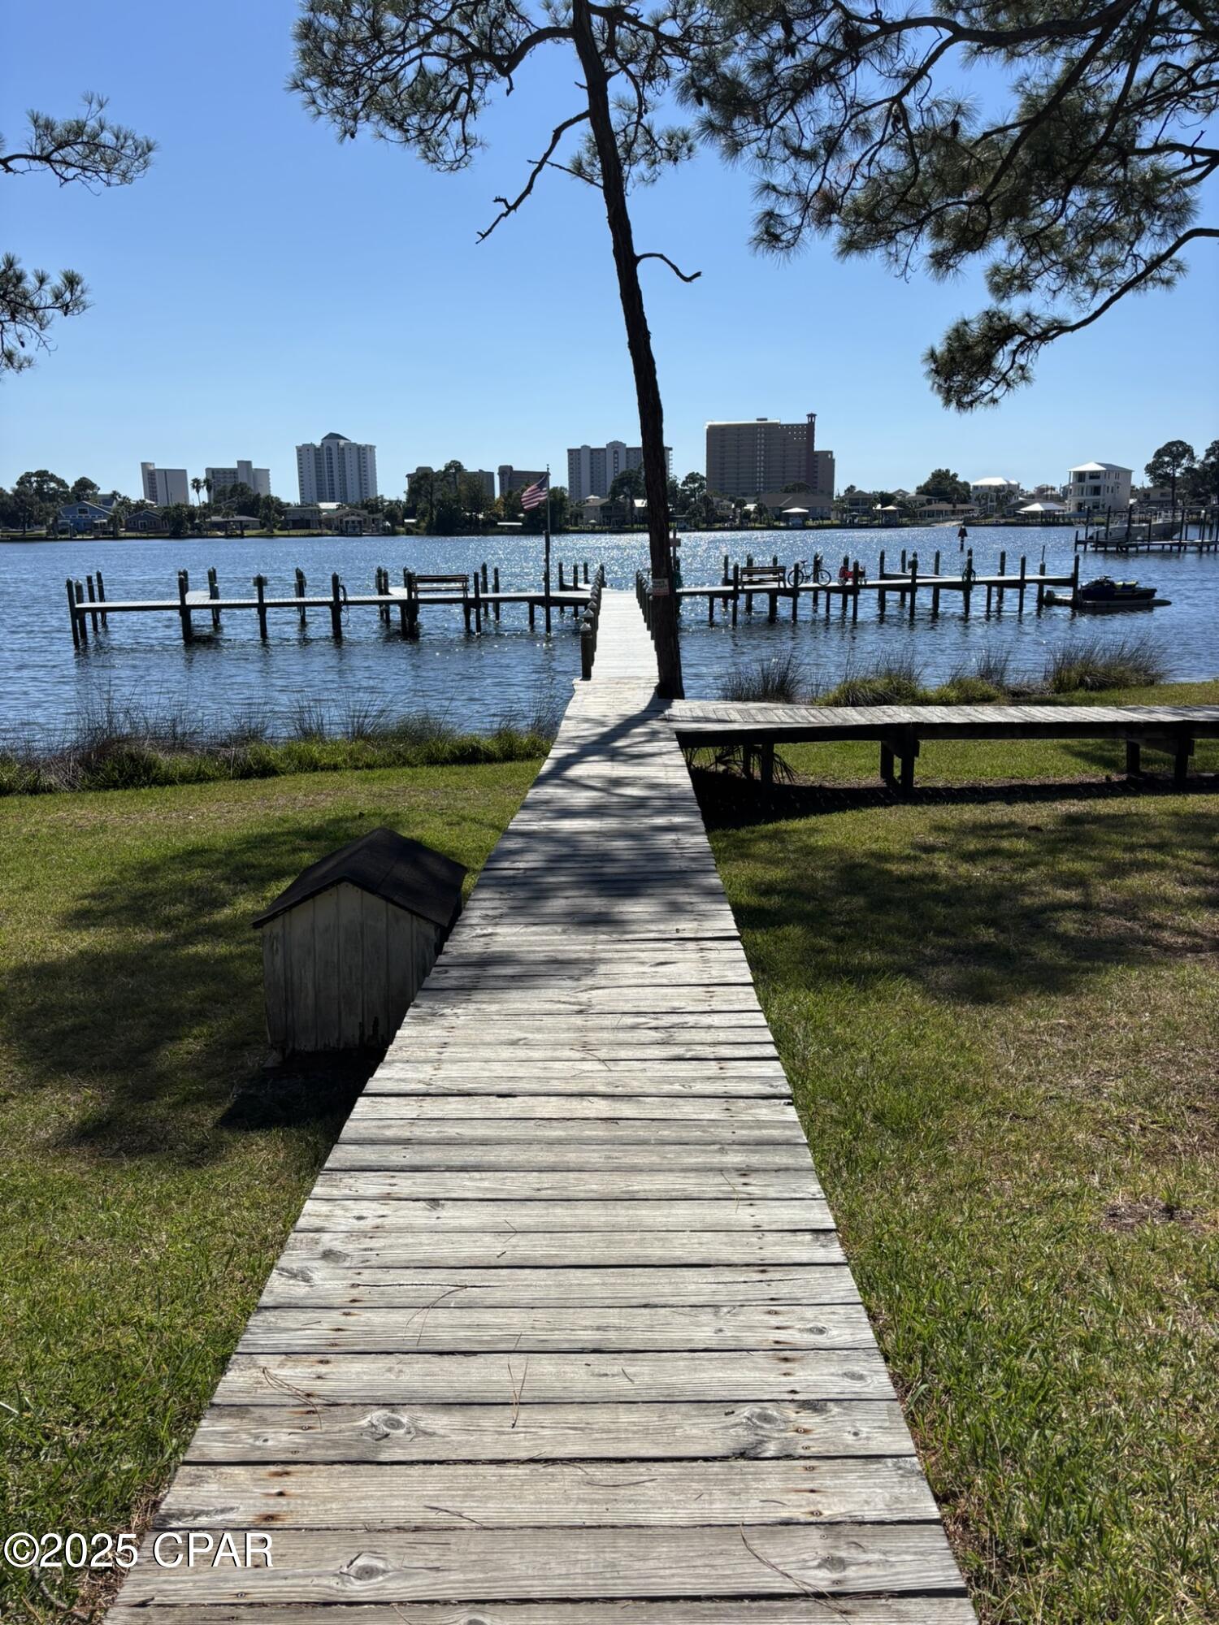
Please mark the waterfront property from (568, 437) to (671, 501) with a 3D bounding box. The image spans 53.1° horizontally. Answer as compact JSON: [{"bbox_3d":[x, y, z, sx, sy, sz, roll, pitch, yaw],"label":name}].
[{"bbox_3d":[7.199,-214.598,785.000,65.754,43.150,18.000,3,14,14],"label":"waterfront property"}]

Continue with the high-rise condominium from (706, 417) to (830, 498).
[{"bbox_3d":[90.470,-196.018,690.000,69.772,50.503,22.000,2,14,12],"label":"high-rise condominium"}]

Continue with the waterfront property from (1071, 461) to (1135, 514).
[{"bbox_3d":[116.637,-77.128,290.000,8.364,11.563,16.728,11,18,41],"label":"waterfront property"}]

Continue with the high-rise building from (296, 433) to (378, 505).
[{"bbox_3d":[-195.844,-242.333,880.000,48.703,56.615,25.000,2,14,10],"label":"high-rise building"}]

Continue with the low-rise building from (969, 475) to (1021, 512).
[{"bbox_3d":[118.608,-97.466,375.000,12.411,10.852,13.000,7,16,27],"label":"low-rise building"}]

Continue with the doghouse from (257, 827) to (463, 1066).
[{"bbox_3d":[-1.085,0.570,5.542,0.805,0.822,0.814,0,14,0],"label":"doghouse"}]

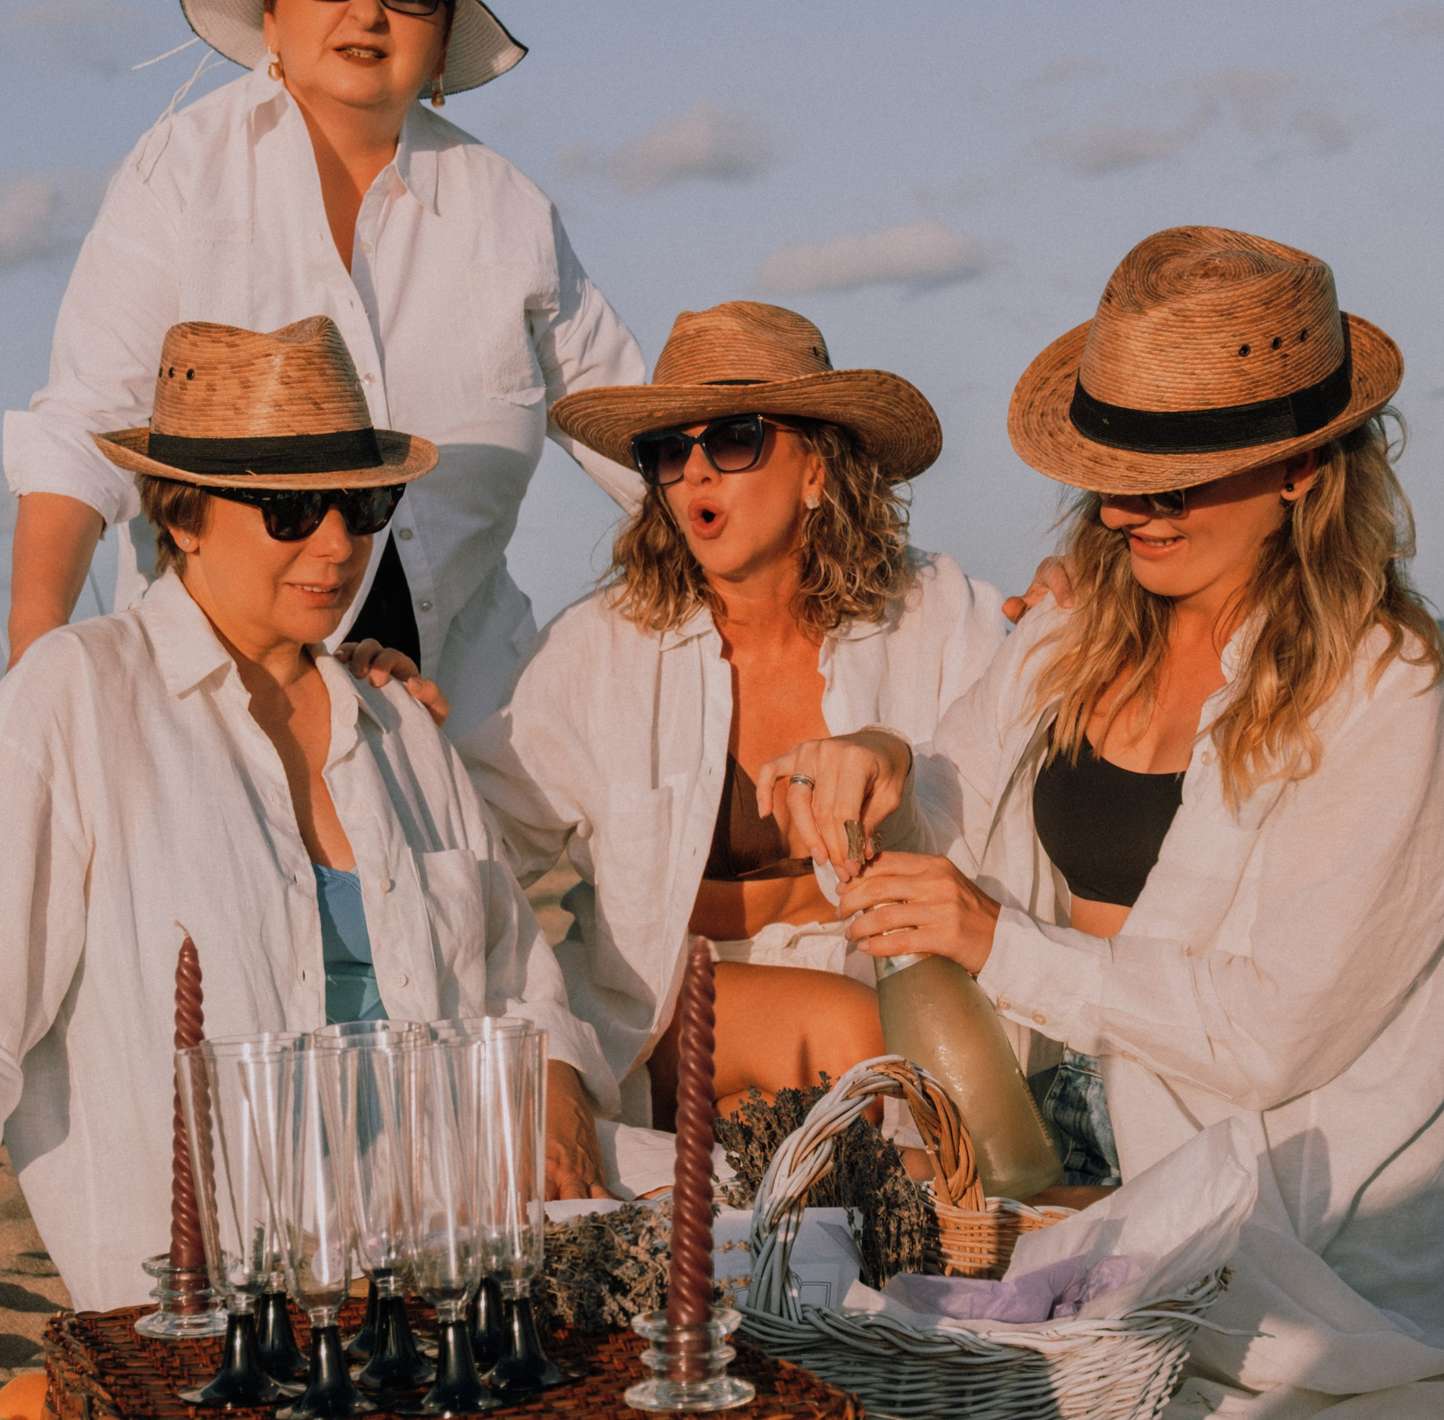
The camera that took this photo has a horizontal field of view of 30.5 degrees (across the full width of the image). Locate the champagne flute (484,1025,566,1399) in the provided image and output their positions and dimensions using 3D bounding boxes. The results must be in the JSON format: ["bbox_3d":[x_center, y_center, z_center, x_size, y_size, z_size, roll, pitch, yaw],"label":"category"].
[{"bbox_3d":[-0.114,0.274,1.445,0.066,0.183,0.066,-4,1,0],"label":"champagne flute"}]

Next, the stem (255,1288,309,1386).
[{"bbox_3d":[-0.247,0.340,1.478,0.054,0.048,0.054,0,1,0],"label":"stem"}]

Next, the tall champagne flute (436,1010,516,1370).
[{"bbox_3d":[-0.134,0.272,1.506,0.066,0.183,0.066,-1,1,0],"label":"tall champagne flute"}]

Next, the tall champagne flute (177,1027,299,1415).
[{"bbox_3d":[-0.258,0.274,1.415,0.066,0.183,0.066,-1,1,0],"label":"tall champagne flute"}]

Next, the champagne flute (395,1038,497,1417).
[{"bbox_3d":[-0.146,0.274,1.399,0.066,0.183,0.066,-4,1,0],"label":"champagne flute"}]

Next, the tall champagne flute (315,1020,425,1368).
[{"bbox_3d":[-0.192,0.272,1.502,0.066,0.183,0.066,-3,1,0],"label":"tall champagne flute"}]

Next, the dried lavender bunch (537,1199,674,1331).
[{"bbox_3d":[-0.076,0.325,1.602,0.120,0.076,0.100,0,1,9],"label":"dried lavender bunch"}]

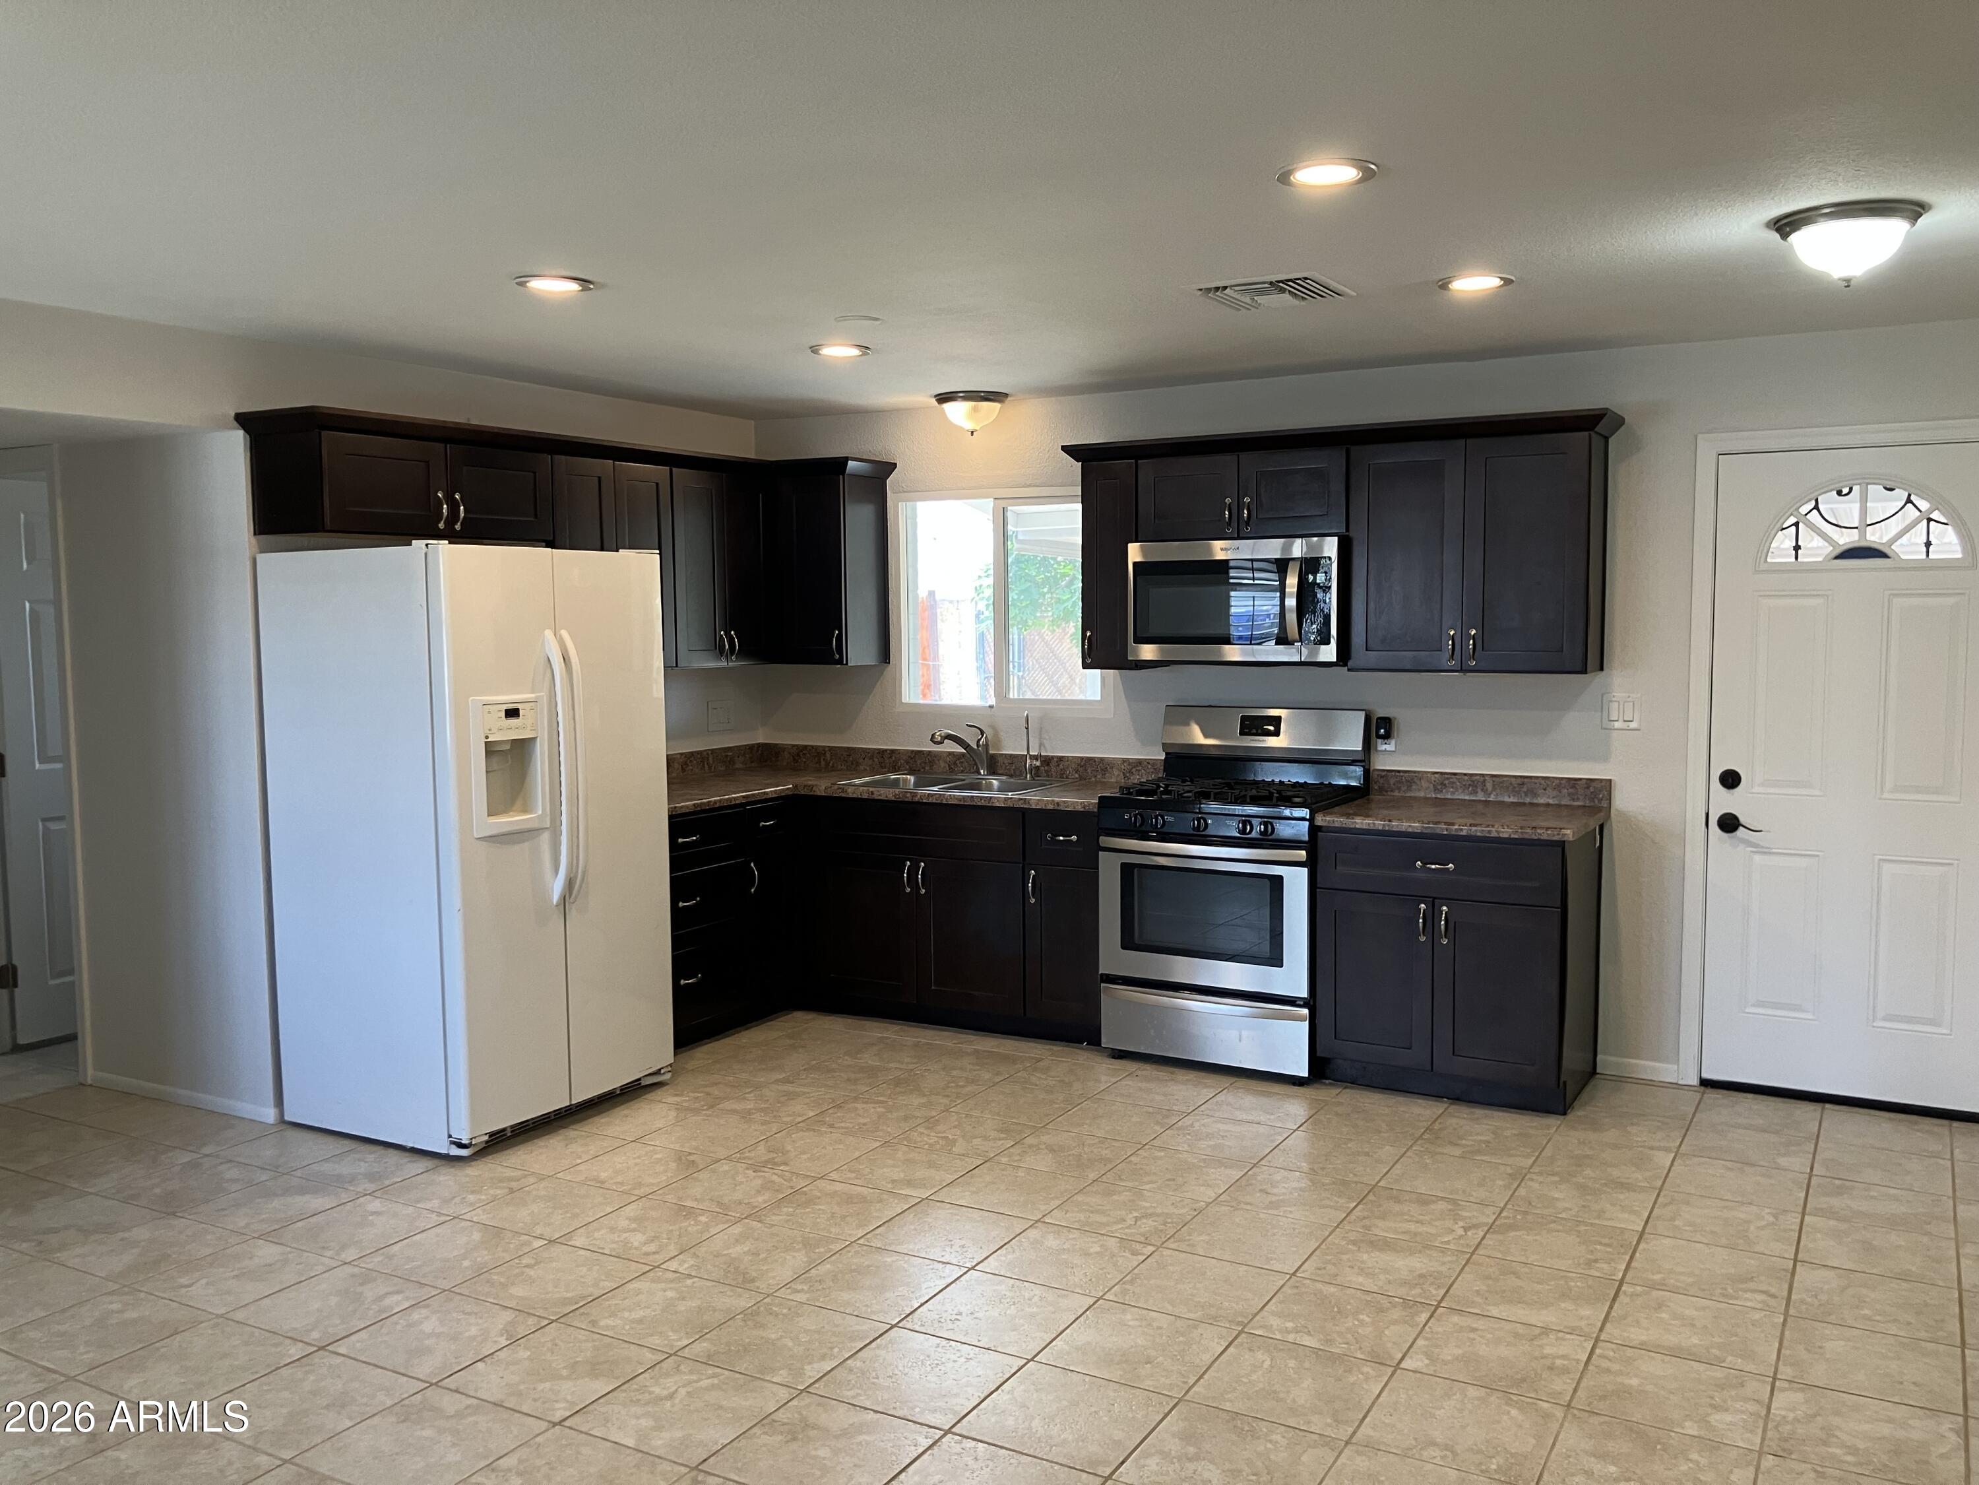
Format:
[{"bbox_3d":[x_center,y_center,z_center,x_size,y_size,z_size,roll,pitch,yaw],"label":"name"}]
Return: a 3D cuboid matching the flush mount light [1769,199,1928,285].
[{"bbox_3d":[1.834,-1.049,3.427,0.311,0.151,0.311,2,5,30],"label":"flush mount light"}]

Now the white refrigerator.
[{"bbox_3d":[-1.637,0.286,5.161,0.855,1.785,0.906,2,5,29],"label":"white refrigerator"}]

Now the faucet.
[{"bbox_3d":[-0.115,0.037,6.387,0.255,0.212,0.060,-3,5,-28],"label":"faucet"}]

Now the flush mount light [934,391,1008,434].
[{"bbox_3d":[-0.067,-1.253,6.145,0.287,0.156,0.287,-1,5,0],"label":"flush mount light"}]

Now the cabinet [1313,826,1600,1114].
[{"bbox_3d":[1.550,0.690,5.269,0.766,0.872,0.645,2,5,30],"label":"cabinet"}]

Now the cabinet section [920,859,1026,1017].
[{"bbox_3d":[-0.068,0.703,5.847,0.454,0.548,0.023,2,5,30],"label":"cabinet section"}]

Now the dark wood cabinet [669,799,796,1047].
[{"bbox_3d":[-1.272,0.664,6.065,0.612,0.875,0.940,2,5,30],"label":"dark wood cabinet"}]

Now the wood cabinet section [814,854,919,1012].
[{"bbox_3d":[-0.462,0.688,6.075,0.451,0.548,0.023,2,5,30],"label":"wood cabinet section"}]

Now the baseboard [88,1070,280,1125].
[{"bbox_3d":[-2.660,1.154,5.266,0.982,0.057,0.014,2,5,30],"label":"baseboard"}]

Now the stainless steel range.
[{"bbox_3d":[0.862,0.500,5.612,0.762,1.208,0.683,2,5,30],"label":"stainless steel range"}]

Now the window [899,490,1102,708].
[{"bbox_3d":[0.047,-0.573,6.470,0.985,0.888,0.080,2,5,30],"label":"window"}]

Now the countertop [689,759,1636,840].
[{"bbox_3d":[0.149,0.186,5.559,3.548,0.133,1.550,2,5,30],"label":"countertop"}]

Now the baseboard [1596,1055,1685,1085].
[{"bbox_3d":[2.153,1.087,5.320,0.261,0.062,0.013,2,5,30],"label":"baseboard"}]

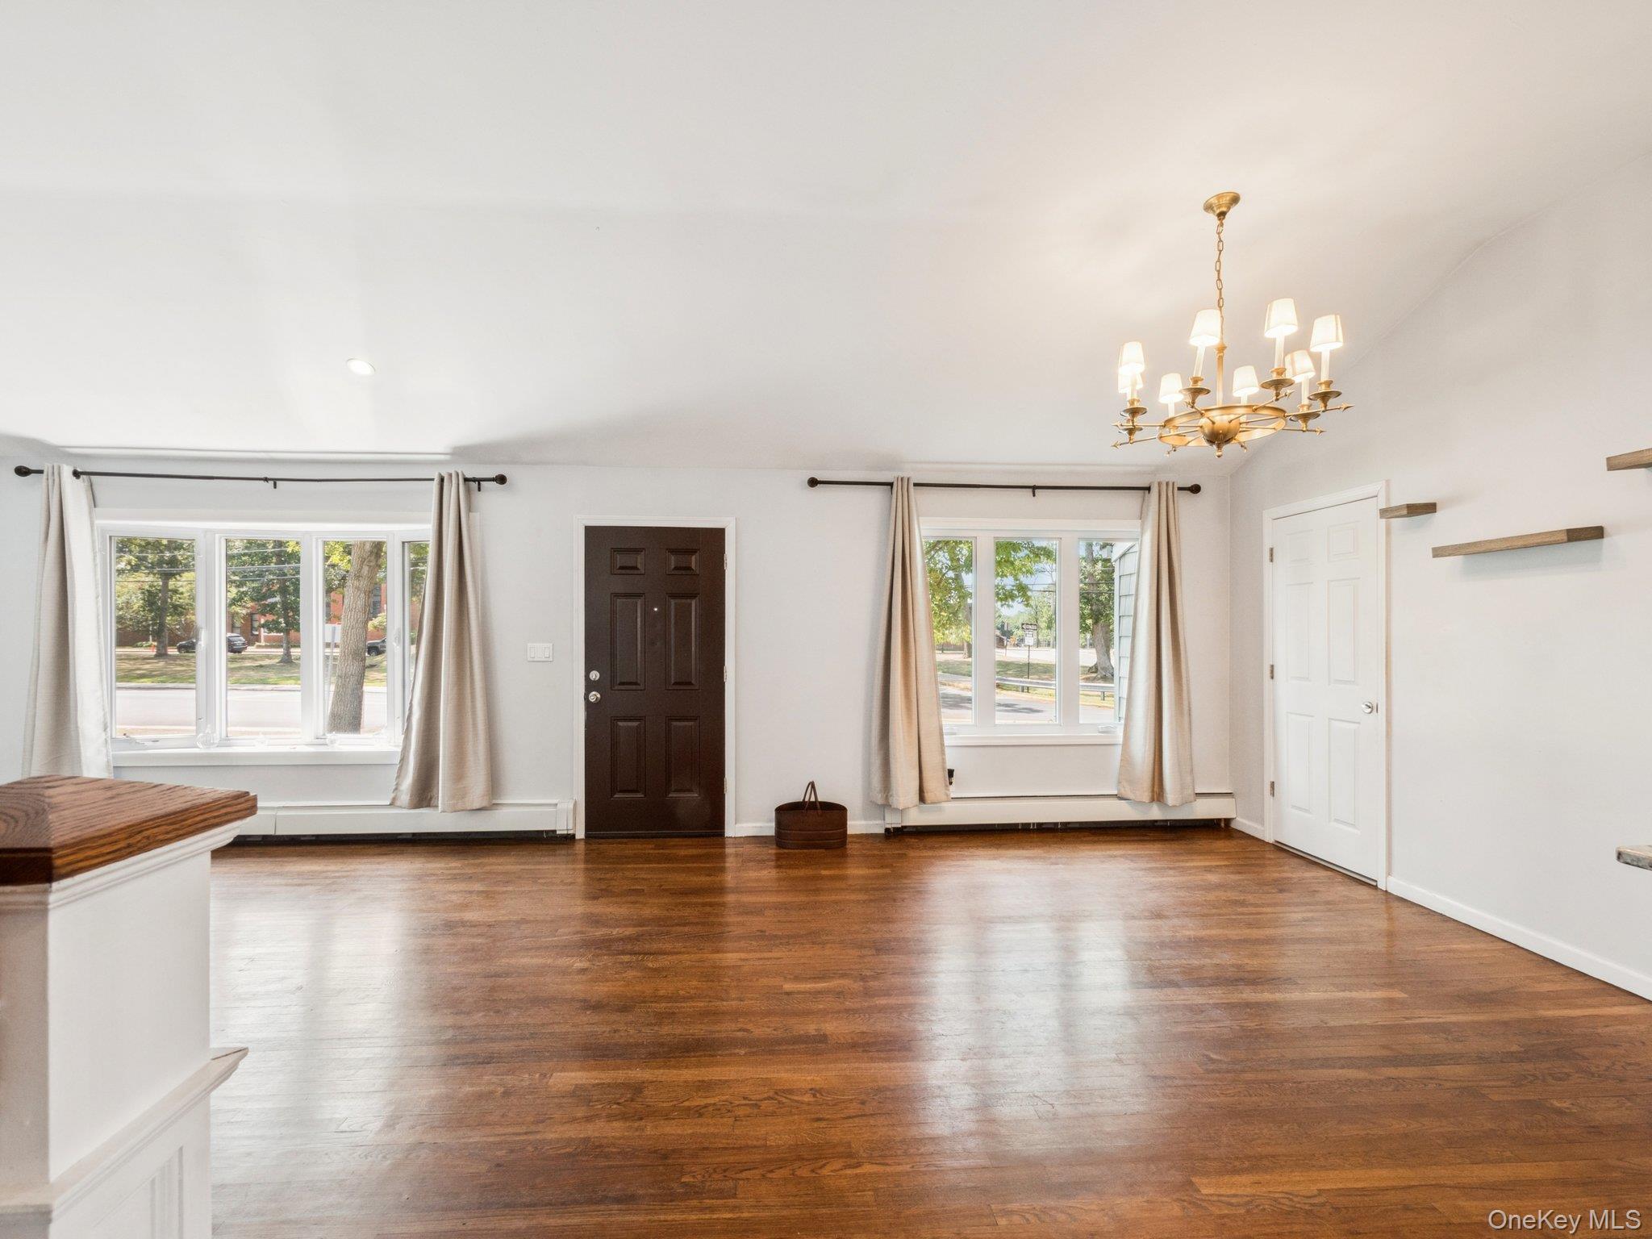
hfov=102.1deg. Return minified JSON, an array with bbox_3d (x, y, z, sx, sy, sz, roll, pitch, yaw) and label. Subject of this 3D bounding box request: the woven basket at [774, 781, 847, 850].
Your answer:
[{"bbox_3d":[-0.094,1.225,4.250,0.455,0.390,0.240,0,0,-3],"label":"woven basket"}]

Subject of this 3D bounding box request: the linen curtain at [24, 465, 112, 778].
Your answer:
[{"bbox_3d":[-4.600,0.137,4.062,0.518,2.134,0.140,0,0,-3],"label":"linen curtain"}]

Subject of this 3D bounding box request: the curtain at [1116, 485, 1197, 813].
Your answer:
[{"bbox_3d":[2.186,0.158,4.428,0.528,2.172,0.150,0,0,-3],"label":"curtain"}]

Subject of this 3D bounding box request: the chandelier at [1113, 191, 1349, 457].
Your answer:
[{"bbox_3d":[1.597,-1.173,2.710,0.839,1.033,0.839,0,0,-3],"label":"chandelier"}]

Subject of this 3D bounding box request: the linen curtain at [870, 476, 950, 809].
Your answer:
[{"bbox_3d":[0.550,0.147,4.340,0.524,2.163,0.150,0,0,-3],"label":"linen curtain"}]

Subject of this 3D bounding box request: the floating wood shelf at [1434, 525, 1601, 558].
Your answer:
[{"bbox_3d":[2.904,-0.311,2.830,0.169,0.048,0.507,0,0,-6],"label":"floating wood shelf"}]

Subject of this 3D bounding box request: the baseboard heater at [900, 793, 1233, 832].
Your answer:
[{"bbox_3d":[1.587,1.300,4.456,2.372,0.230,0.075,0,0,-3],"label":"baseboard heater"}]

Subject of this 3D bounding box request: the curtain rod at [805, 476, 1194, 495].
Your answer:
[{"bbox_3d":[1.190,-0.869,4.384,2.624,0.085,0.110,0,0,-3],"label":"curtain rod"}]

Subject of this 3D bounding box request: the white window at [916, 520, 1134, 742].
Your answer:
[{"bbox_3d":[1.385,0.083,4.535,1.846,1.524,0.180,0,0,-3],"label":"white window"}]

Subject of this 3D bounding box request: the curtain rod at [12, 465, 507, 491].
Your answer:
[{"bbox_3d":[-3.467,-0.873,4.133,2.928,0.100,0.110,0,0,-3],"label":"curtain rod"}]

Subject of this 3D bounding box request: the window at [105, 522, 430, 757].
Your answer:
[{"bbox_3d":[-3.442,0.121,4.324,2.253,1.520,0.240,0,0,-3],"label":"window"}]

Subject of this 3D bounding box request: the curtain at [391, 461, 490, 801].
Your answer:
[{"bbox_3d":[-2.401,0.133,4.180,0.596,2.132,0.140,0,0,-3],"label":"curtain"}]

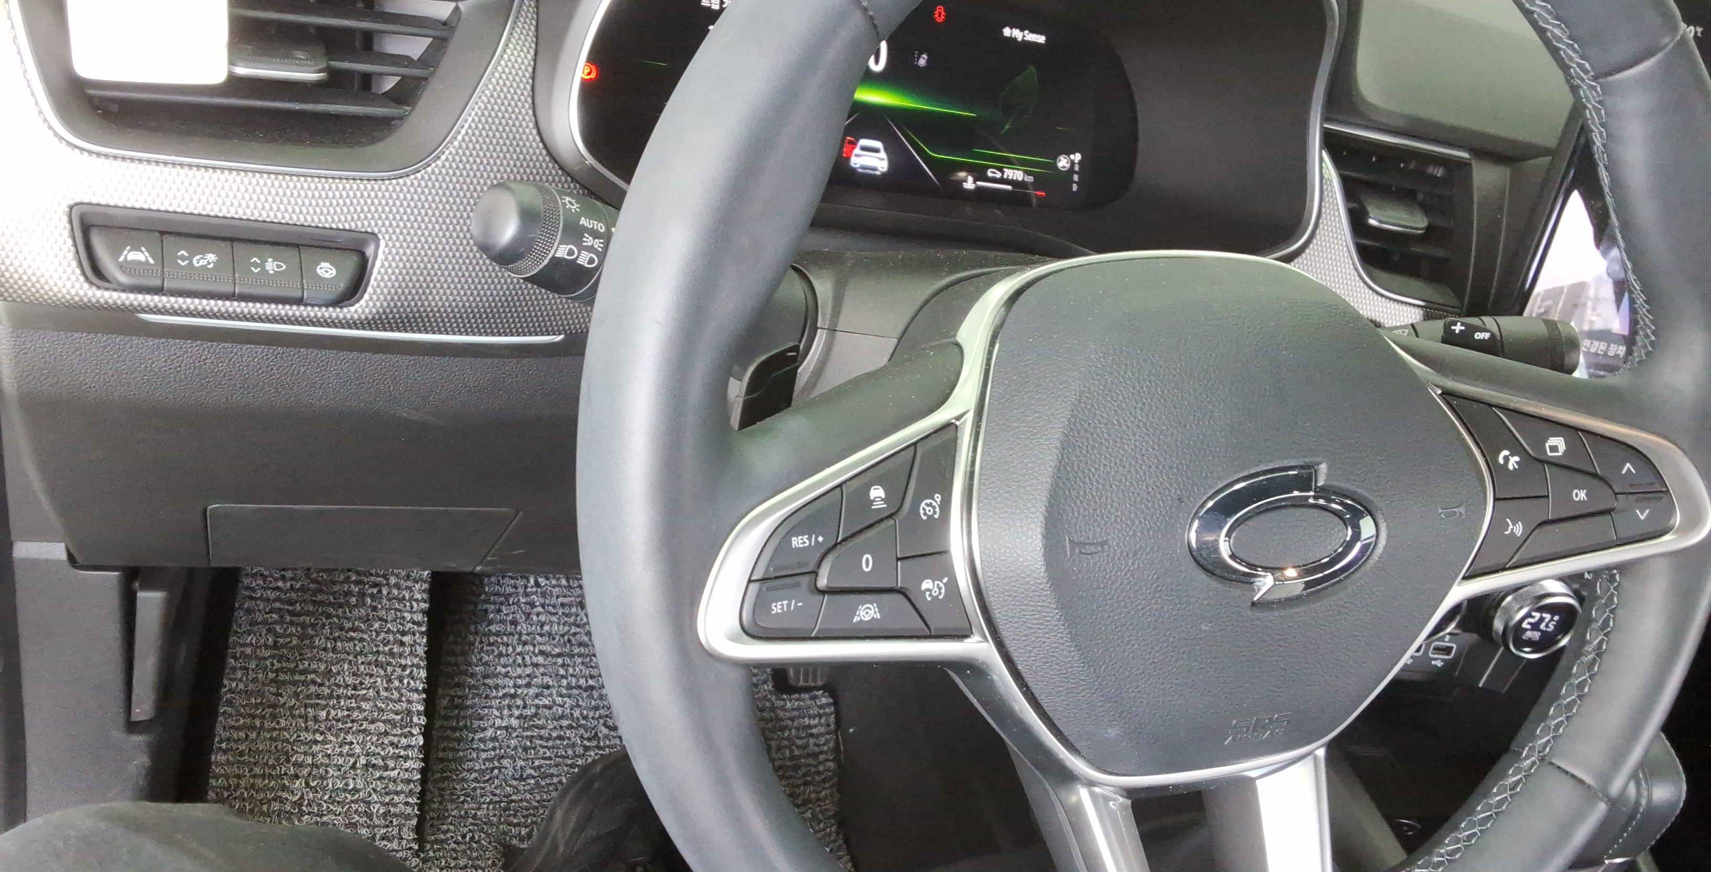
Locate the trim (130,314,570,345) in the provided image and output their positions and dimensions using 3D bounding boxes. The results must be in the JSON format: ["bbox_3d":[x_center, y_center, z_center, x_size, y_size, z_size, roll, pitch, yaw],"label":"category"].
[{"bbox_3d":[-0.173,-0.038,0.484,0.140,0.005,0.008,1,24,-23],"label":"trim"}]

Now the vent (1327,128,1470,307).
[{"bbox_3d":[0.230,-0.097,0.618,0.081,0.067,0.036,9,12,-12],"label":"vent"}]

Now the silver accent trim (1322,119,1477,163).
[{"bbox_3d":[0.232,-0.127,0.600,0.076,0.006,0.008,9,18,-12],"label":"silver accent trim"}]

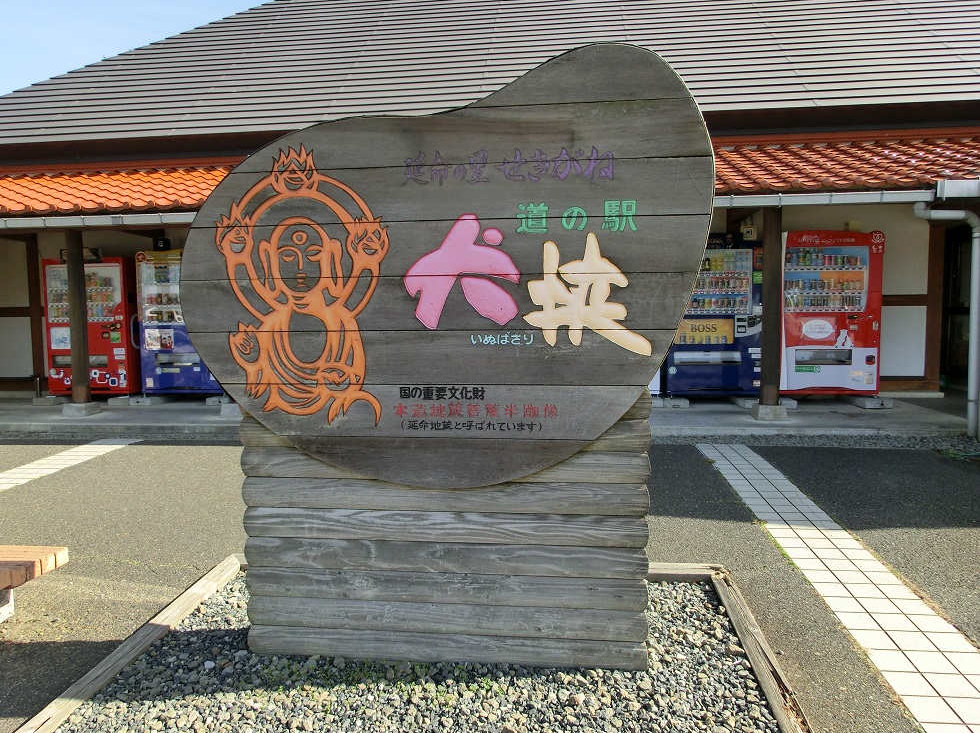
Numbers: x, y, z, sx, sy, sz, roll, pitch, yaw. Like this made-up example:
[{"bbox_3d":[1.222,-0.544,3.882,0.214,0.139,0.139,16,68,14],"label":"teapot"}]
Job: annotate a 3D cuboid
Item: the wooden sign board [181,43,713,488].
[{"bbox_3d":[-0.202,-0.342,2.556,2.007,1.600,0.060,0,4,7],"label":"wooden sign board"}]

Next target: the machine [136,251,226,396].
[{"bbox_3d":[-4.071,-0.593,9.409,1.166,1.927,0.740,0,4,7],"label":"machine"}]

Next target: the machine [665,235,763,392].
[{"bbox_3d":[2.785,-0.637,8.611,1.141,1.966,0.740,0,4,7],"label":"machine"}]

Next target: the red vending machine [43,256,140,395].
[{"bbox_3d":[-5.426,-0.558,9.569,1.174,1.846,0.740,0,4,7],"label":"red vending machine"}]

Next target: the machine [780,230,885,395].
[{"bbox_3d":[4.106,-0.645,8.469,1.134,1.967,0.740,0,4,7],"label":"machine"}]

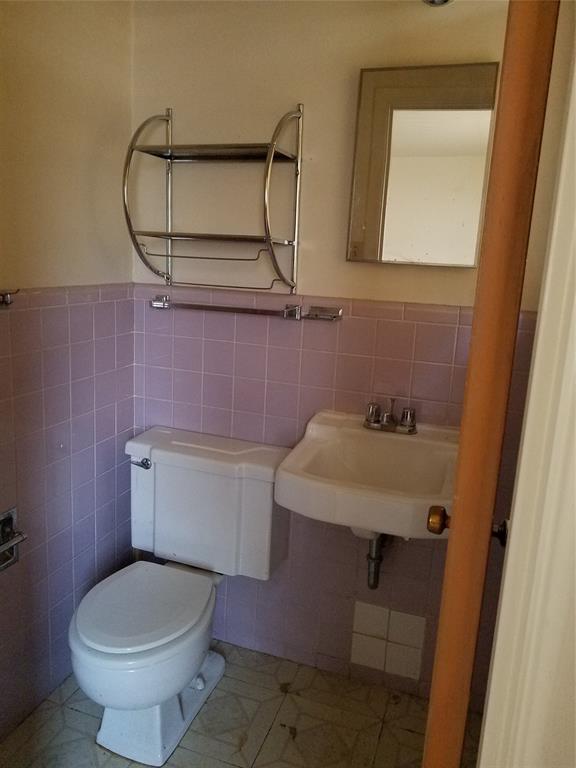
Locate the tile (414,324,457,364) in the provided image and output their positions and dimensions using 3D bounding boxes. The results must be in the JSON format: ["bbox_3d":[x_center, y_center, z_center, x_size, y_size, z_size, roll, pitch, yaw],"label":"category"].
[{"bbox_3d":[0.411,-0.112,1.619,0.107,0.107,0.010,7,13,17],"label":"tile"}]

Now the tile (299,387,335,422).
[{"bbox_3d":[0.088,0.063,1.753,0.108,0.108,0.010,7,13,18],"label":"tile"}]

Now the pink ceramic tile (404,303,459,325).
[{"bbox_3d":[0.396,-0.193,1.593,0.152,0.051,0.010,7,13,18],"label":"pink ceramic tile"}]

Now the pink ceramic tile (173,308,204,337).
[{"bbox_3d":[-0.313,-0.200,1.837,0.108,0.107,0.009,7,13,18],"label":"pink ceramic tile"}]

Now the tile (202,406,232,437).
[{"bbox_3d":[-0.232,0.130,1.880,0.107,0.107,0.010,7,13,17],"label":"tile"}]

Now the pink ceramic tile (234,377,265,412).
[{"bbox_3d":[-0.120,0.037,1.820,0.108,0.108,0.010,7,13,18],"label":"pink ceramic tile"}]

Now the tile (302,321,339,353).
[{"bbox_3d":[0.100,-0.149,1.706,0.107,0.107,0.009,7,13,18],"label":"tile"}]

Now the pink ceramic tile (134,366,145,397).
[{"bbox_3d":[-0.495,-0.010,1.941,0.037,0.107,0.009,7,13,18],"label":"pink ceramic tile"}]

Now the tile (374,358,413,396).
[{"bbox_3d":[0.301,-0.018,1.674,0.107,0.107,0.010,7,13,17],"label":"tile"}]

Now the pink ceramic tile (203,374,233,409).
[{"bbox_3d":[-0.222,0.025,1.855,0.107,0.107,0.009,7,13,18],"label":"pink ceramic tile"}]

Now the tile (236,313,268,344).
[{"bbox_3d":[-0.108,-0.174,1.768,0.108,0.107,0.009,7,13,18],"label":"tile"}]

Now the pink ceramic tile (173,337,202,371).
[{"bbox_3d":[-0.323,-0.097,1.866,0.107,0.107,0.010,7,13,17],"label":"pink ceramic tile"}]

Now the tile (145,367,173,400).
[{"bbox_3d":[-0.427,-0.001,1.918,0.107,0.107,0.009,7,13,18],"label":"tile"}]

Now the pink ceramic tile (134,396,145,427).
[{"bbox_3d":[-0.503,0.096,1.968,0.035,0.107,0.009,7,13,18],"label":"pink ceramic tile"}]

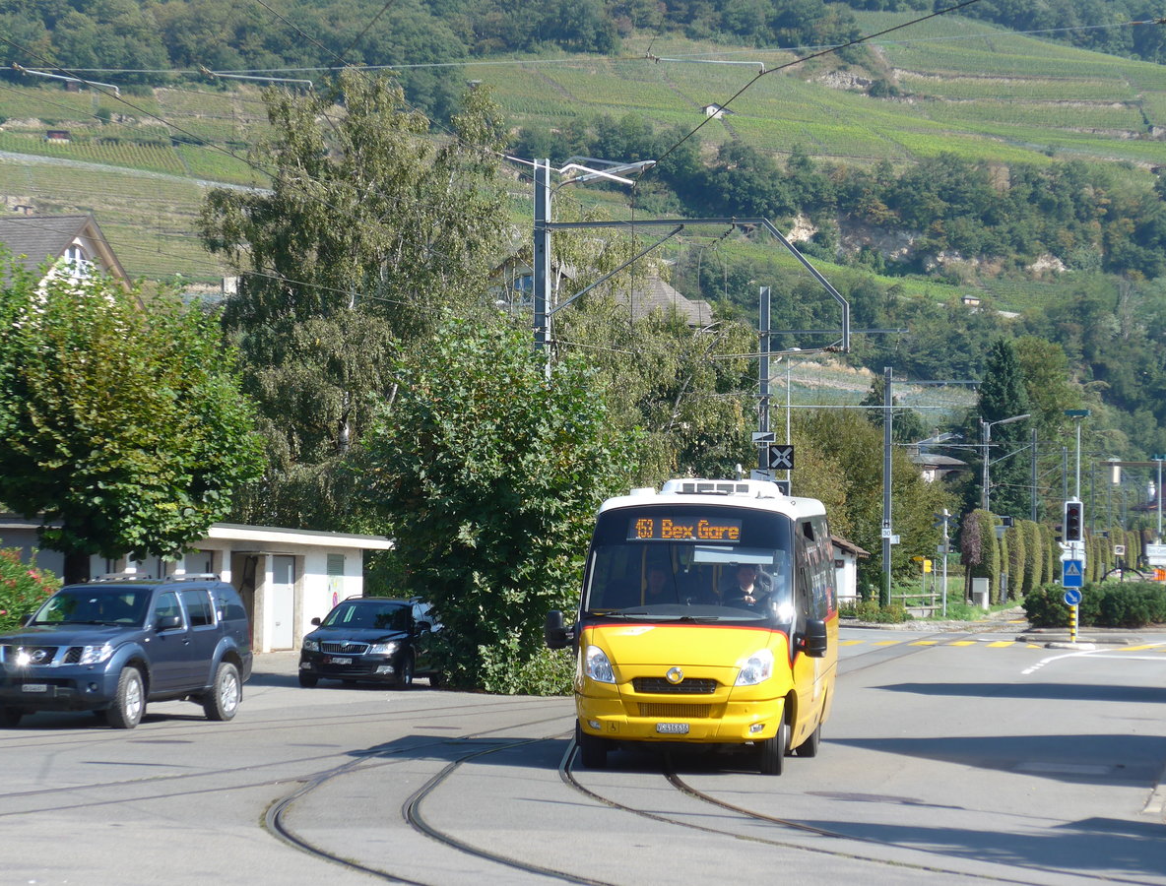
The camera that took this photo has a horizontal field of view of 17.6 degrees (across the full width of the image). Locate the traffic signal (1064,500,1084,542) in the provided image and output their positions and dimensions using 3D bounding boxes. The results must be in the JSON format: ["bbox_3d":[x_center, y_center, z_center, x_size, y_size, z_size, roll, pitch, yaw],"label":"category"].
[{"bbox_3d":[12.225,1.957,93.400,0.450,1.000,0.300,0,-2,8],"label":"traffic signal"}]

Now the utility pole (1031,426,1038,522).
[{"bbox_3d":[23.451,3.430,195.117,0.220,8.400,0.220,0,-2,10],"label":"utility pole"}]

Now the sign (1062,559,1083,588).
[{"bbox_3d":[12.218,3.271,93.500,0.500,0.690,0.050,0,-2,8],"label":"sign"}]

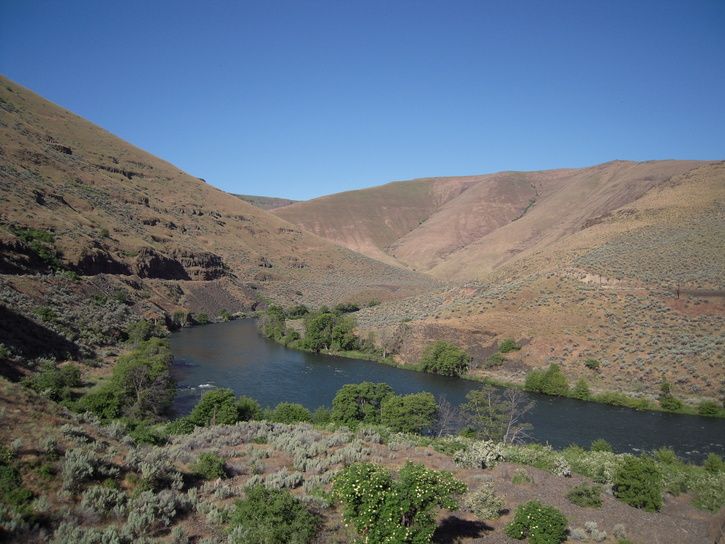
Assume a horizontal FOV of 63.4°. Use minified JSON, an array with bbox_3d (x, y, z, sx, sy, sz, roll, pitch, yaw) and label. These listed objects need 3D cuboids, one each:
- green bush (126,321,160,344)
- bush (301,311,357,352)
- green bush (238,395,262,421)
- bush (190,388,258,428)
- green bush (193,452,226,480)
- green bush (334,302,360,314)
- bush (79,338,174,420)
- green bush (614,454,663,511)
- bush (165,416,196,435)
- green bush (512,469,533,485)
[{"bbox_3d":[-58.142,15.989,155.000,8.200,6.030,6.970,0,2,0],"label":"green bush"},{"bbox_3d":[-9.449,16.536,163.000,15.100,11.090,11.320,0,2,0],"label":"bush"},{"bbox_3d":[-16.569,20.078,86.008,3.700,4.190,3.330,0,2,0],"label":"green bush"},{"bbox_3d":[-19.908,19.549,84.005,9.720,5.710,6.810,0,2,0],"label":"bush"},{"bbox_3d":[-10.174,12.934,39.000,2.190,1.640,1.970,0,2,0],"label":"green bush"},{"bbox_3d":[-4.910,12.420,192.017,8.260,4.710,7.020,0,2,0],"label":"green bush"},{"bbox_3d":[-41.043,18.696,102.000,16.190,12.550,12.150,0,2,0],"label":"bush"},{"bbox_3d":[18.755,14.425,40.000,3.310,3.240,2.980,0,2,0],"label":"green bush"},{"bbox_3d":[-22.963,19.367,74.000,3.920,2.160,3.330,0,2,0],"label":"bush"},{"bbox_3d":[11.731,14.993,43.000,1.420,1.030,1.210,0,2,0],"label":"green bush"}]

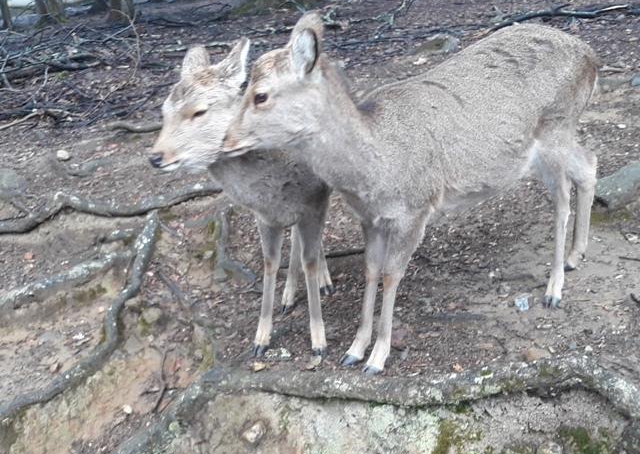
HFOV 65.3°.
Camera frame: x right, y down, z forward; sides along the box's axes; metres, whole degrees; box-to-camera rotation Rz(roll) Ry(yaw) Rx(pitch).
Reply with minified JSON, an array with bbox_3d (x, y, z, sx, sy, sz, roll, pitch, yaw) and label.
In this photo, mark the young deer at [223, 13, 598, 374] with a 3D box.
[{"bbox_3d":[0.313,-0.073,1.417,1.151,0.973,0.290,-6,16,-20],"label":"young deer"}]

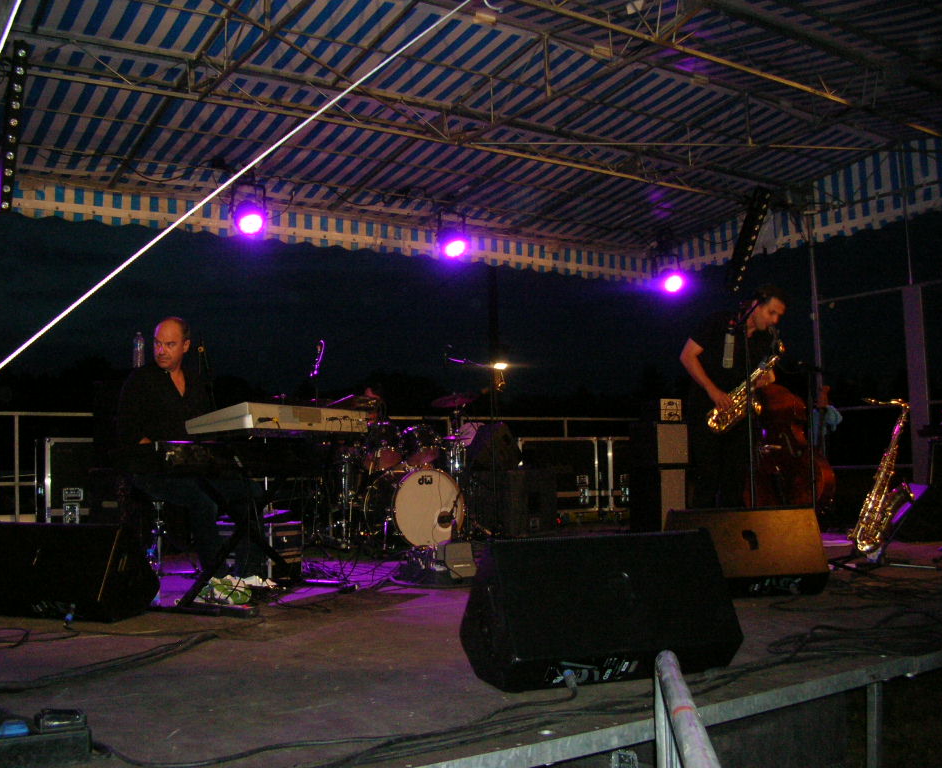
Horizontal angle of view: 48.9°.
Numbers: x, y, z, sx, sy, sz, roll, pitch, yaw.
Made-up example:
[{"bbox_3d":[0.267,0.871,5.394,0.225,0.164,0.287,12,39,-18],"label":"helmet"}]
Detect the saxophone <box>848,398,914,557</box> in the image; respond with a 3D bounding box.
[{"bbox_3d":[2.144,0.472,5.400,0.380,0.820,0.210,15,-5,6],"label":"saxophone"}]

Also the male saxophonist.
[{"bbox_3d":[1.481,0.223,5.872,0.480,1.554,0.530,-6,-6,41],"label":"male saxophonist"}]

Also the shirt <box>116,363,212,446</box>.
[{"bbox_3d":[-1.402,0.175,4.720,0.450,0.560,0.310,2,-6,-41],"label":"shirt"}]

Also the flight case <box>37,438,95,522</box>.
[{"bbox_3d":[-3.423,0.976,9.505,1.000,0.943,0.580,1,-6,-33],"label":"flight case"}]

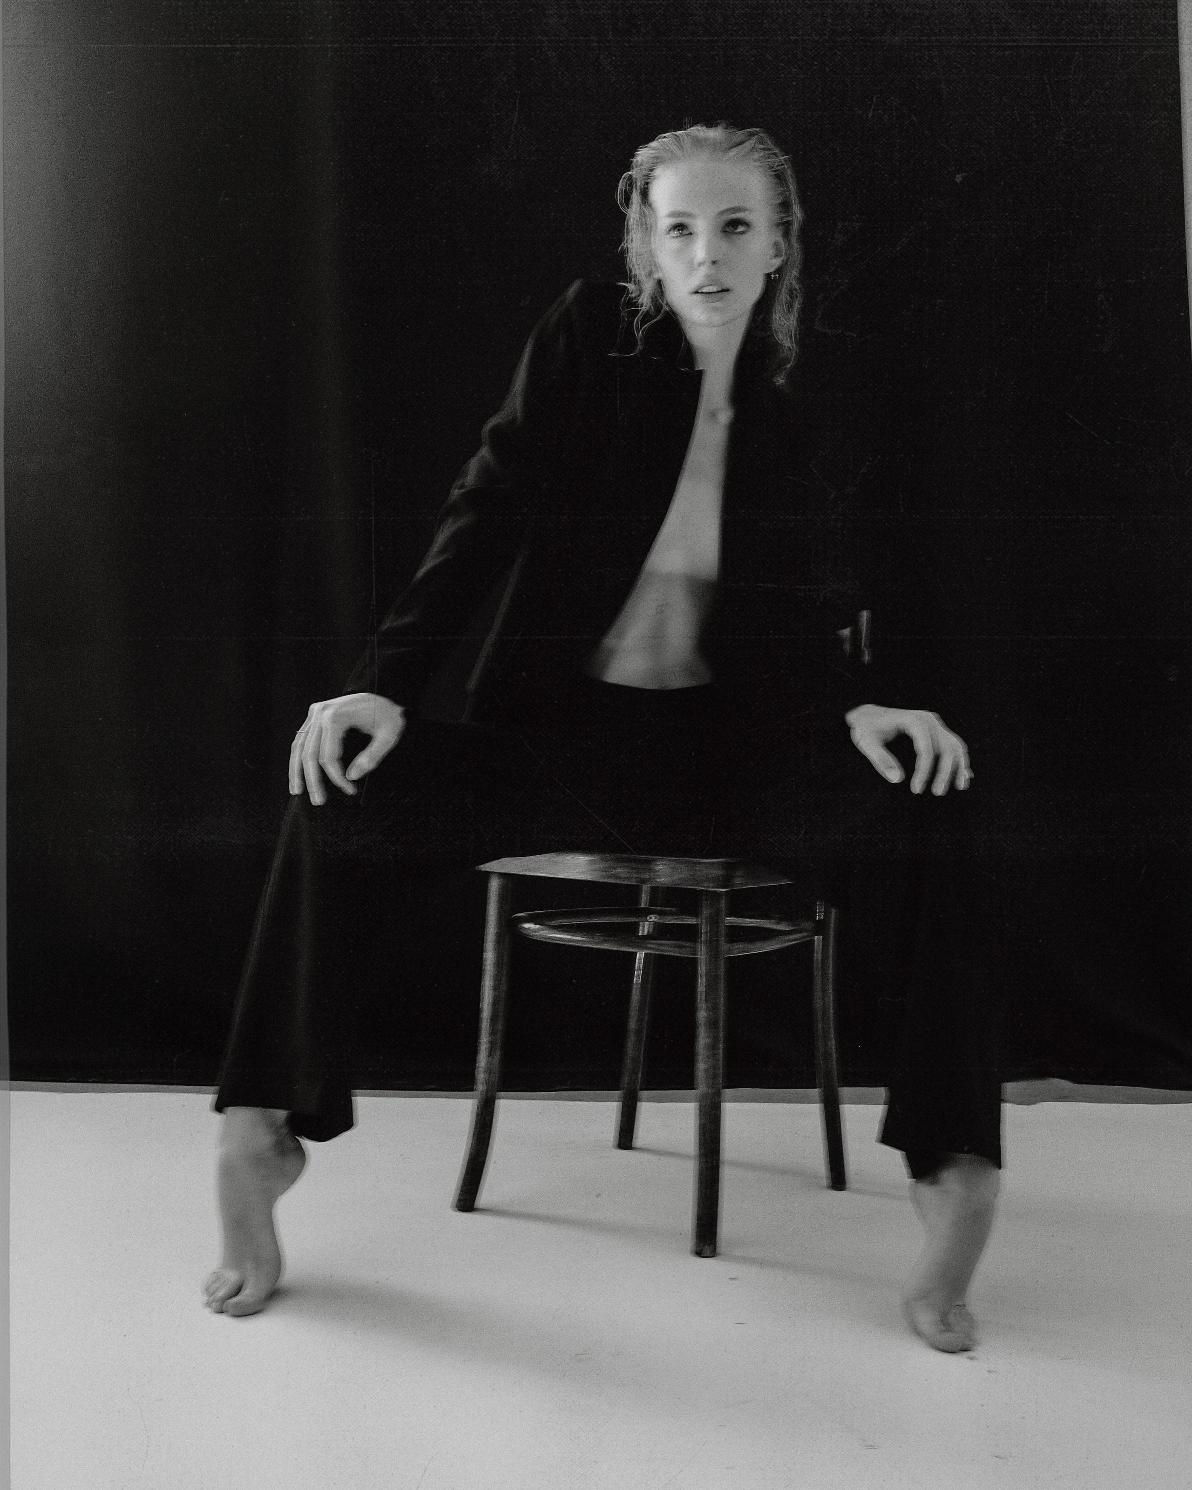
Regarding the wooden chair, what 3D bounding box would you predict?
[{"bbox_3d":[0.125,0.225,1.980,0.430,0.860,0.500,-1,-3,34],"label":"wooden chair"}]

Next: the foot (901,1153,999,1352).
[{"bbox_3d":[0.383,0.529,1.437,0.090,0.210,0.160,1,-3,-12],"label":"foot"}]

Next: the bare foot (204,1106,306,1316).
[{"bbox_3d":[-0.388,0.518,1.517,0.090,0.225,0.160,-1,-3,28],"label":"bare foot"}]

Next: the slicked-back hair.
[{"bbox_3d":[0.142,-0.565,1.583,0.205,0.280,0.200,0,-3,8],"label":"slicked-back hair"}]

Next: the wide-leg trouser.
[{"bbox_3d":[0.008,0.205,1.682,0.880,0.600,0.610,0,-3,4],"label":"wide-leg trouser"}]

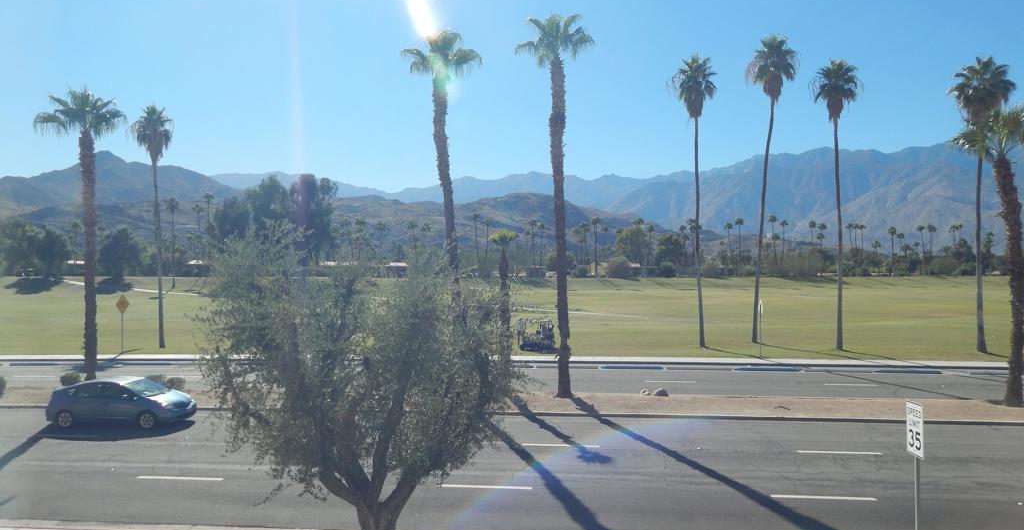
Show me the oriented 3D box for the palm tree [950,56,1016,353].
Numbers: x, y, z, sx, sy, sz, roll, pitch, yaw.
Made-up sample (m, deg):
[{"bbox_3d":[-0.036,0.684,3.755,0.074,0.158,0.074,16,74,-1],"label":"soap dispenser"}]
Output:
[{"bbox_3d":[25.171,-3.237,36.400,3.400,15.900,3.300,0,0,6],"label":"palm tree"}]

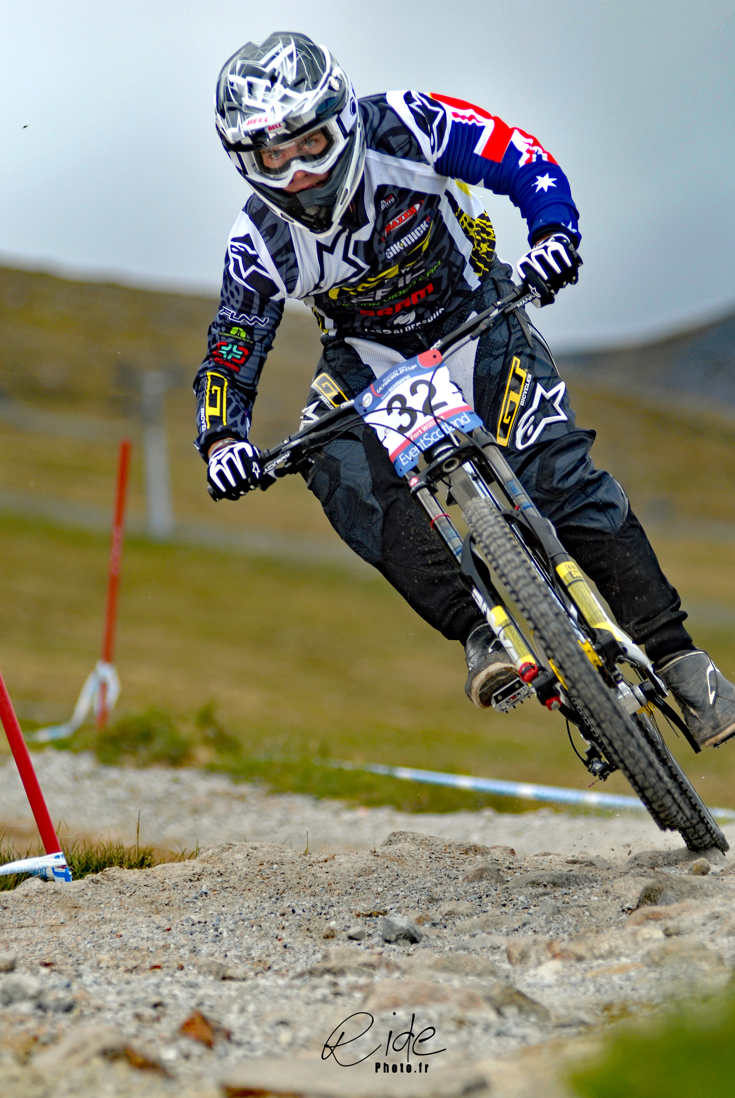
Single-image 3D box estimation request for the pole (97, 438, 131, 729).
[{"bbox_3d":[-0.741,0.112,19.300,0.028,0.860,0.028,5,0,0],"label":"pole"}]

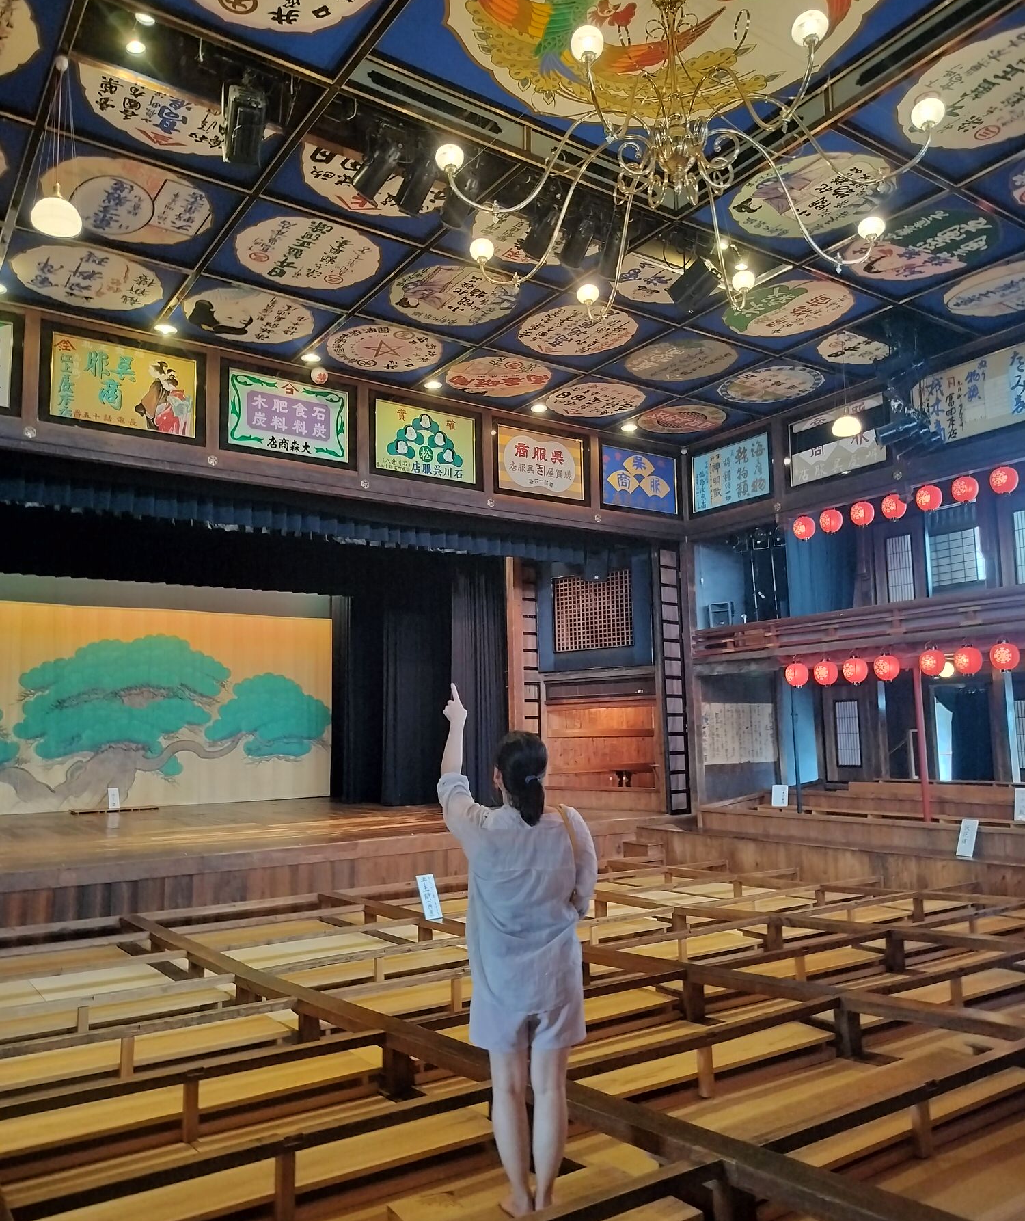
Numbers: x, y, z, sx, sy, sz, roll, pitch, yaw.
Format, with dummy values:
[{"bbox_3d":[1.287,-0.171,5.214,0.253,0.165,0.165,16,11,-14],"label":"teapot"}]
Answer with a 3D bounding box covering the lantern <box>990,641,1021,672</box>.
[{"bbox_3d":[5.515,0.517,10.594,0.310,0.350,0.310,-8,-10,43],"label":"lantern"}]

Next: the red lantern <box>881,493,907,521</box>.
[{"bbox_3d":[4.642,-1.267,11.534,0.285,0.335,0.285,6,-10,-42],"label":"red lantern"}]

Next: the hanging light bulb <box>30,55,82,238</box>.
[{"bbox_3d":[-2.889,-2.989,6.046,0.310,1.170,0.310,4,-9,-35],"label":"hanging light bulb"}]

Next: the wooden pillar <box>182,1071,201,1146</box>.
[{"bbox_3d":[-1.386,2.144,4.101,0.053,0.275,0.053,4,-9,-34],"label":"wooden pillar"}]

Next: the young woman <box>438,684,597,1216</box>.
[{"bbox_3d":[0.023,1.134,3.433,0.529,1.759,0.510,1,-8,-15],"label":"young woman"}]

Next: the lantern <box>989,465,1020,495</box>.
[{"bbox_3d":[5.407,-1.443,10.415,0.285,0.335,0.285,6,-10,-41],"label":"lantern"}]

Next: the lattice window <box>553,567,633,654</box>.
[{"bbox_3d":[1.248,0.015,14.878,1.520,1.200,0.060,-7,-10,40],"label":"lattice window"}]

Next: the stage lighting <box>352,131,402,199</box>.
[{"bbox_3d":[-1.034,-3.406,7.310,0.230,0.420,0.220,45,19,30],"label":"stage lighting"}]

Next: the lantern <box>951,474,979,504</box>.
[{"bbox_3d":[5.155,-1.385,10.784,0.285,0.335,0.285,6,-10,-40],"label":"lantern"}]

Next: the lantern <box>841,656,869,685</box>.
[{"bbox_3d":[4.405,0.768,12.178,0.310,0.350,0.310,-8,-10,43],"label":"lantern"}]

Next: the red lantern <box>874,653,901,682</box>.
[{"bbox_3d":[4.464,0.674,11.288,0.285,0.335,0.285,7,-10,-43],"label":"red lantern"}]

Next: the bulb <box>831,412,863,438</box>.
[{"bbox_3d":[3.672,-2.036,10.412,0.300,0.260,0.300,-1,-7,0],"label":"bulb"}]

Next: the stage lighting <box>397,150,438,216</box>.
[{"bbox_3d":[-0.764,-3.371,7.489,0.220,0.420,0.230,6,27,-42],"label":"stage lighting"}]

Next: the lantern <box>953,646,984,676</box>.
[{"bbox_3d":[5.263,0.574,10.953,0.310,0.350,0.310,-8,-10,43],"label":"lantern"}]

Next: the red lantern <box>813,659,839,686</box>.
[{"bbox_3d":[4.148,0.827,12.544,0.310,0.350,0.310,-8,-10,43],"label":"red lantern"}]

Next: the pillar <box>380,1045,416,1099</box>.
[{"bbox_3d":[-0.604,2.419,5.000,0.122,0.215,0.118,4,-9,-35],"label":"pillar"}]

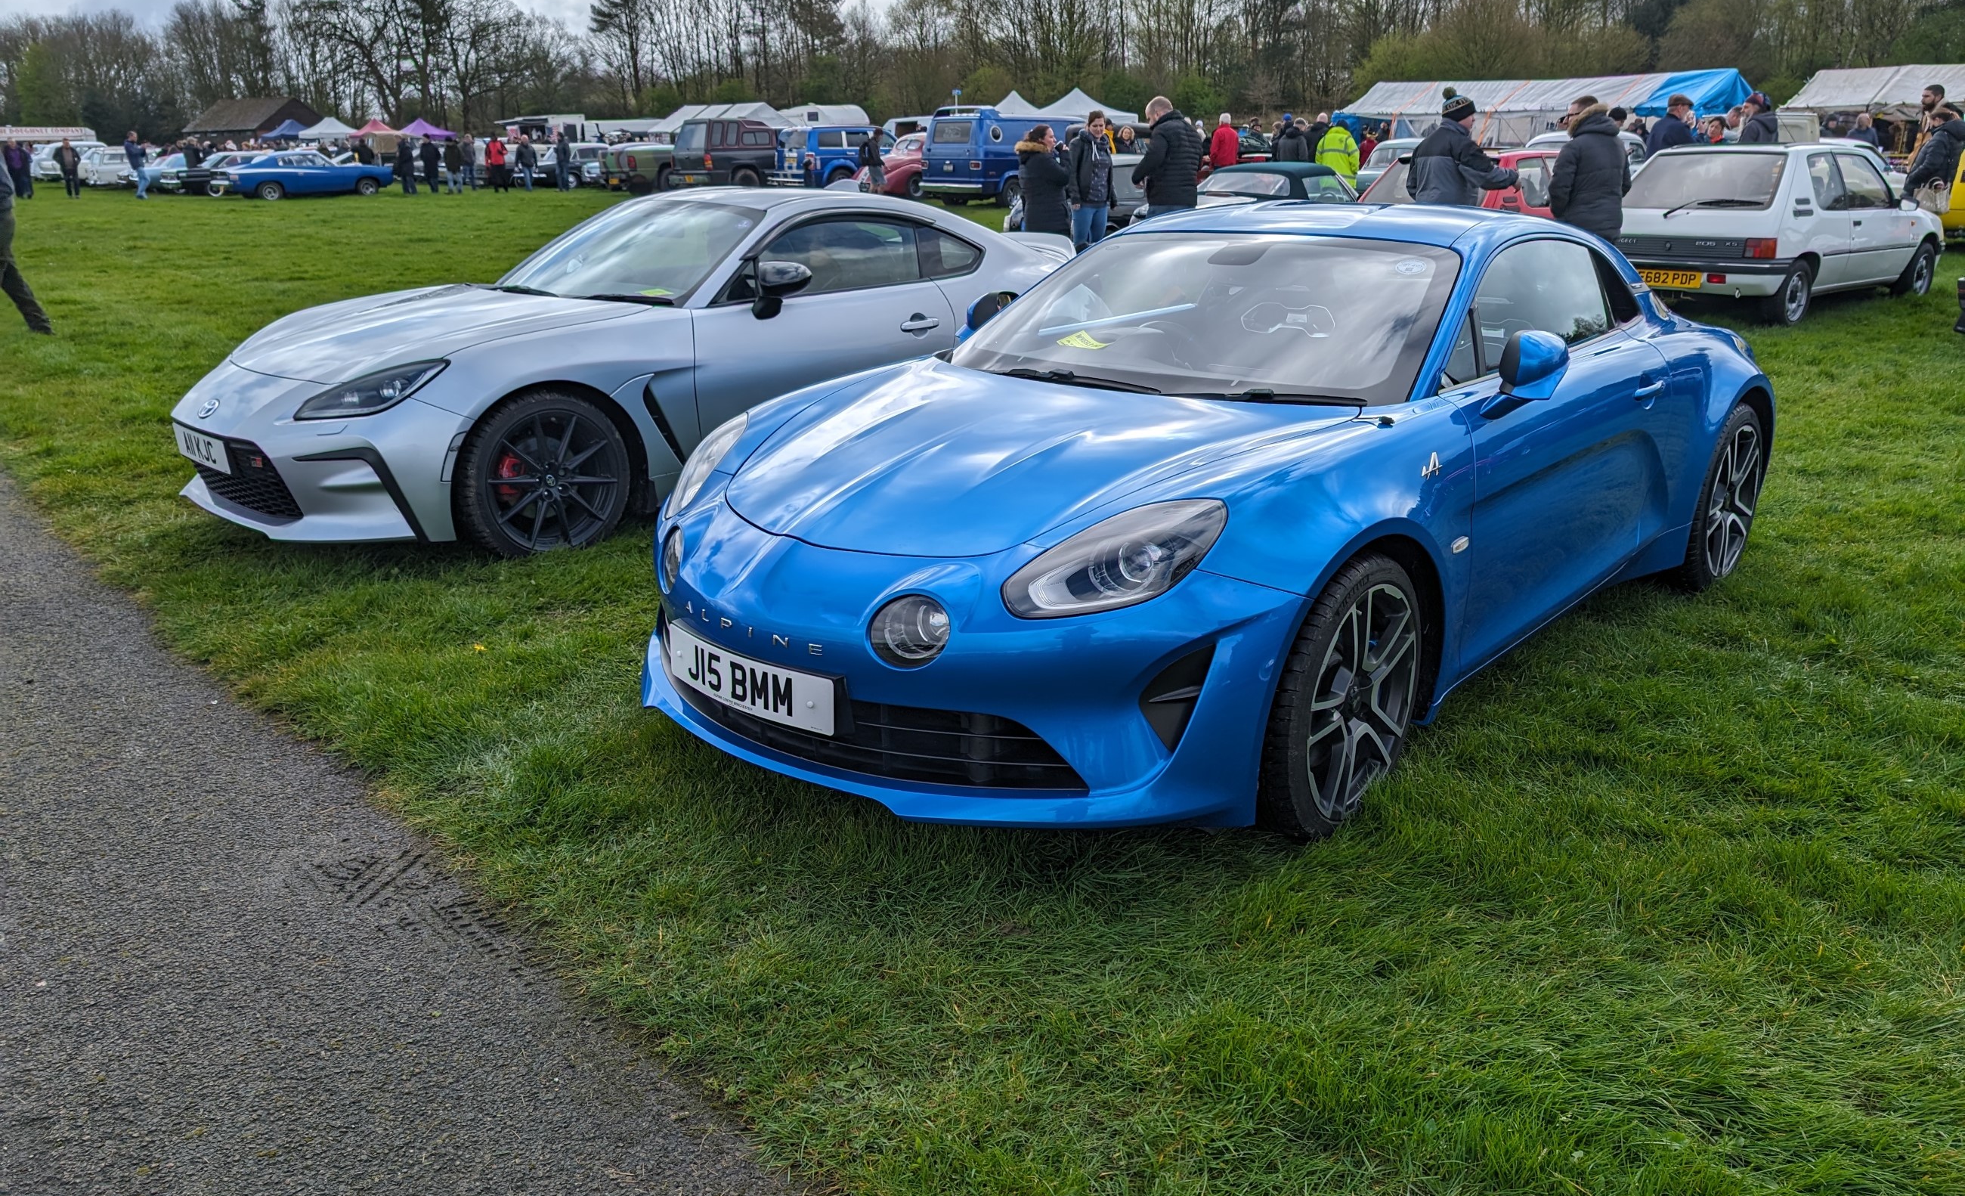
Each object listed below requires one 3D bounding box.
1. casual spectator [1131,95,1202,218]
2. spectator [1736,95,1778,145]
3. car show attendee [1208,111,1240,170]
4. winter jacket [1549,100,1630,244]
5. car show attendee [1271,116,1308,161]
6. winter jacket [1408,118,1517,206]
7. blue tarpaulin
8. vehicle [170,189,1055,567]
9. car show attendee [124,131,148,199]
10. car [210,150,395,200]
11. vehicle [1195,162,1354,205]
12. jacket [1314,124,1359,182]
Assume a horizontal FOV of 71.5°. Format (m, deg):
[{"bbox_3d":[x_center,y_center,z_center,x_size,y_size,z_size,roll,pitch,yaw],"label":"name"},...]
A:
[{"bbox_3d":[1.501,-3.304,11.584,0.440,1.800,0.520,10,21,28],"label":"casual spectator"},{"bbox_3d":[7.742,-4.167,13.887,0.370,1.820,0.500,9,21,26],"label":"spectator"},{"bbox_3d":[4.033,-7.078,22.566,0.540,1.760,0.360,0,18,2],"label":"car show attendee"},{"bbox_3d":[4.660,-3.291,10.446,0.540,0.870,0.370,-5,19,-14],"label":"winter jacket"},{"bbox_3d":[5.149,-7.017,22.563,0.540,1.740,0.360,1,18,3],"label":"car show attendee"},{"bbox_3d":[3.819,-3.397,10.860,0.580,0.780,0.620,-10,21,-25],"label":"winter jacket"},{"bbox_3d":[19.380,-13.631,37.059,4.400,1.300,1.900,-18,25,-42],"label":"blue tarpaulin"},{"bbox_3d":[-1.249,-1.170,6.154,1.800,1.300,4.265,15,22,42],"label":"vehicle"},{"bbox_3d":[-23.109,-11.900,37.566,0.570,1.760,0.500,-8,19,-23],"label":"car show attendee"},{"bbox_3d":[-19.655,-12.238,39.452,4.750,1.330,1.870,-18,25,-42],"label":"car"},{"bbox_3d":[3.422,-4.385,15.800,1.660,1.230,3.950,15,24,39],"label":"vehicle"},{"bbox_3d":[4.671,-5.849,18.129,0.620,0.820,0.360,4,19,12],"label":"jacket"}]

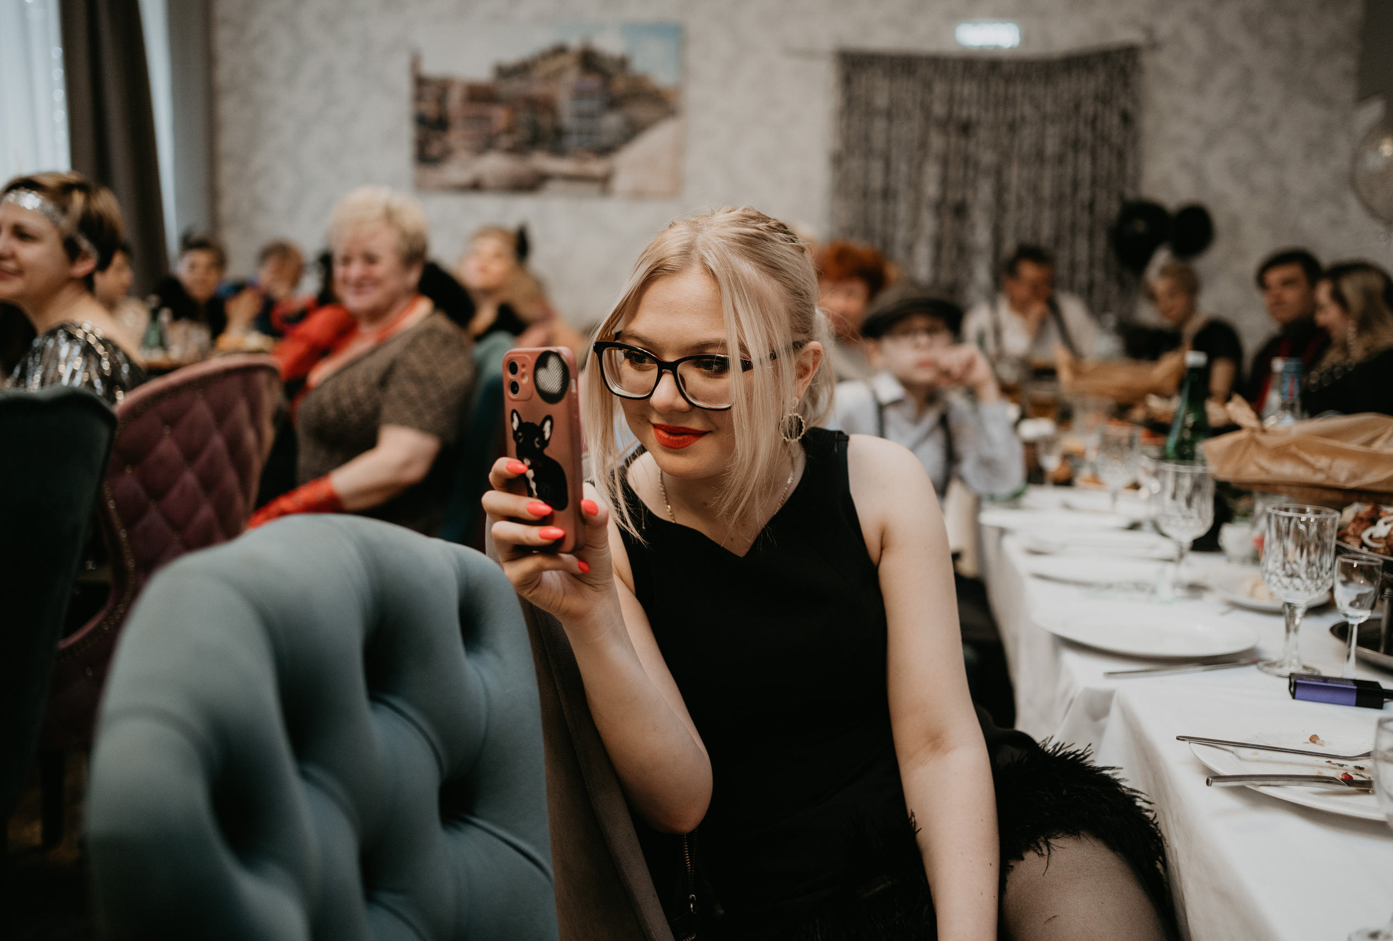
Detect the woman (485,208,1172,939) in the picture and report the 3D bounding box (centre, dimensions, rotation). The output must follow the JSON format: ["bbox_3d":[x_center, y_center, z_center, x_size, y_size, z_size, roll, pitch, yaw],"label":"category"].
[{"bbox_3d":[0.091,0.386,1.250,0.550,1.230,0.600,0,8,-6],"label":"woman"}]

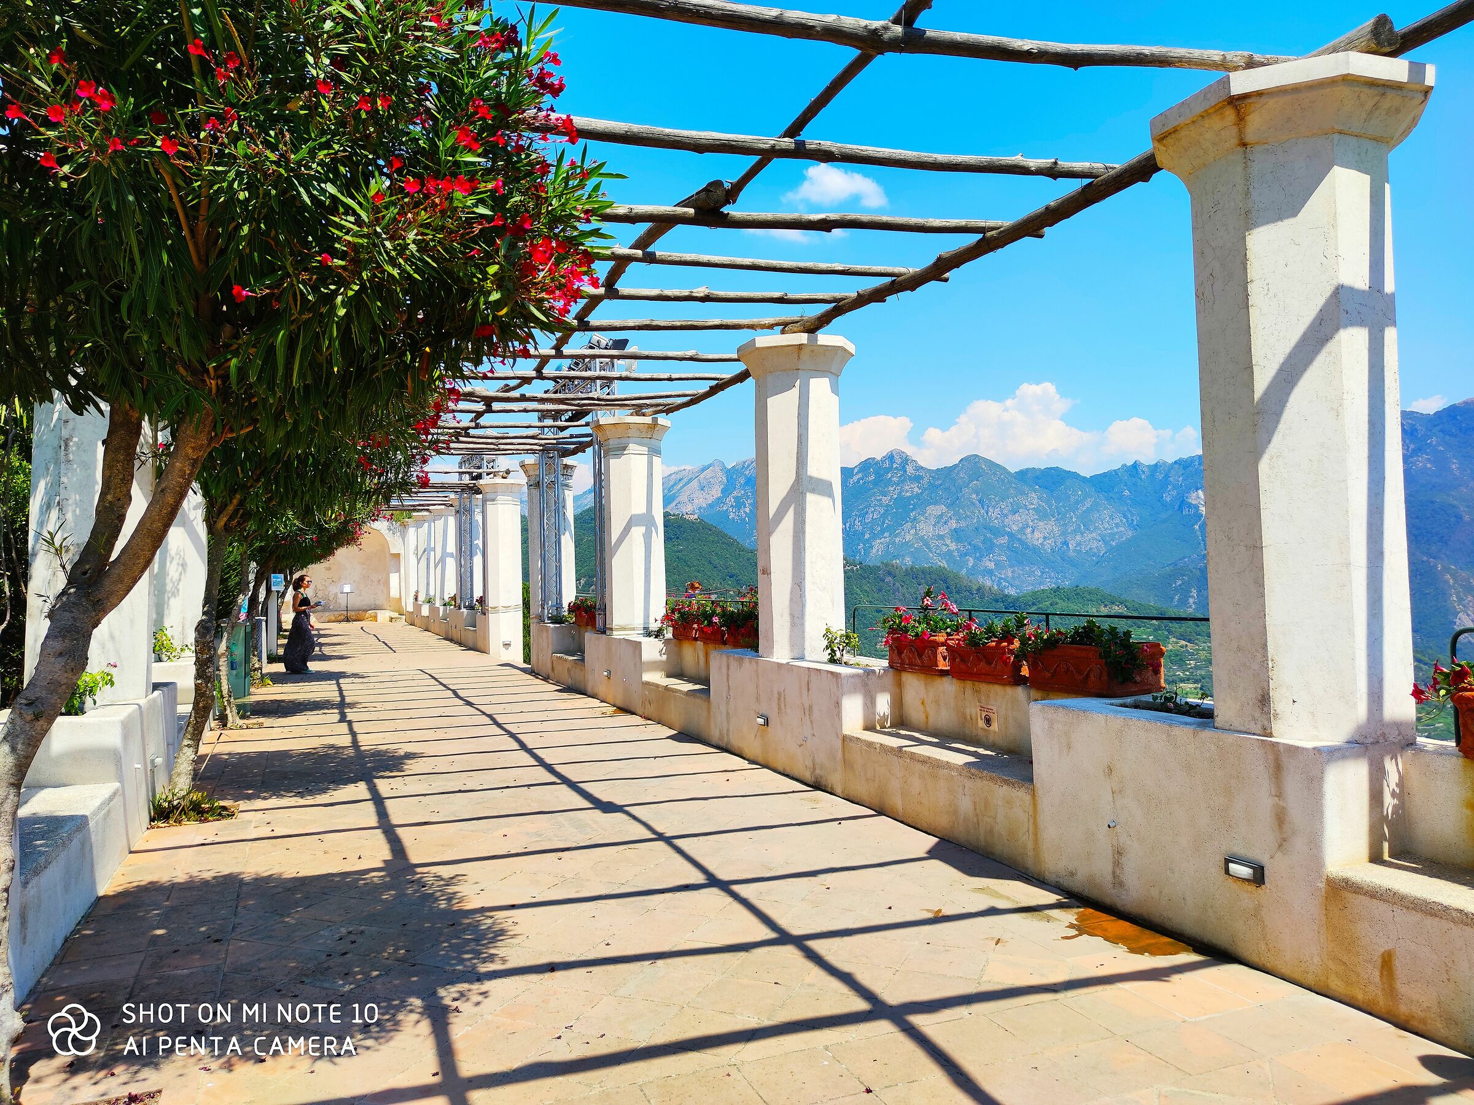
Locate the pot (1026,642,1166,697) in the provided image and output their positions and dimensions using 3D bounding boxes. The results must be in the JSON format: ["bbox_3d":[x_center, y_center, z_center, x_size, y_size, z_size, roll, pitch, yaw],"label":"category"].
[{"bbox_3d":[1.919,0.620,5.491,0.410,0.245,0.570,0,-2,-23],"label":"pot"}]

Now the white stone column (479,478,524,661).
[{"bbox_3d":[-4.727,0.357,20.689,0.880,3.600,0.880,0,-2,-23],"label":"white stone column"}]

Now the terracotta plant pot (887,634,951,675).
[{"bbox_3d":[1.334,0.668,6.828,0.380,0.240,0.580,0,-2,-23],"label":"terracotta plant pot"}]

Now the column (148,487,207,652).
[{"bbox_3d":[-5.834,-0.236,10.613,0.904,2.562,0.904,-1,-2,-22],"label":"column"}]

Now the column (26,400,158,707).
[{"bbox_3d":[-4.286,-0.275,6.779,0.880,2.500,0.880,0,-2,-23],"label":"column"}]

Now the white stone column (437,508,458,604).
[{"bbox_3d":[-8.104,0.113,28.599,0.900,2.771,0.900,-1,-2,-22],"label":"white stone column"}]

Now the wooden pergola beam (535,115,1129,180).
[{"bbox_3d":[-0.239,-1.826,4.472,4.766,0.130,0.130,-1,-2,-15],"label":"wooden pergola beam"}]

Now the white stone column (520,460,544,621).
[{"bbox_3d":[-3.005,-0.171,16.601,0.880,2.600,0.880,0,-2,-23],"label":"white stone column"}]

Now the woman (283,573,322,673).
[{"bbox_3d":[-7.391,1.221,17.400,0.600,1.670,0.500,-1,-2,-15],"label":"woman"}]

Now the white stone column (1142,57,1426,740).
[{"bbox_3d":[2.129,-0.522,3.942,0.914,2.373,0.914,-1,-2,-22],"label":"white stone column"}]

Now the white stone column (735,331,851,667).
[{"bbox_3d":[0.502,-0.414,8.167,0.904,2.482,0.904,-1,-2,-22],"label":"white stone column"}]

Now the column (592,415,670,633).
[{"bbox_3d":[-1.247,-0.293,12.407,0.914,2.592,0.914,-1,-2,-22],"label":"column"}]

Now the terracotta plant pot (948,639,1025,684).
[{"bbox_3d":[1.613,0.646,6.165,0.380,0.240,0.580,0,-2,-23],"label":"terracotta plant pot"}]

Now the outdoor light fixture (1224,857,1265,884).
[{"bbox_3d":[1.942,1.211,3.906,0.040,0.075,0.155,0,-2,-23],"label":"outdoor light fixture"}]

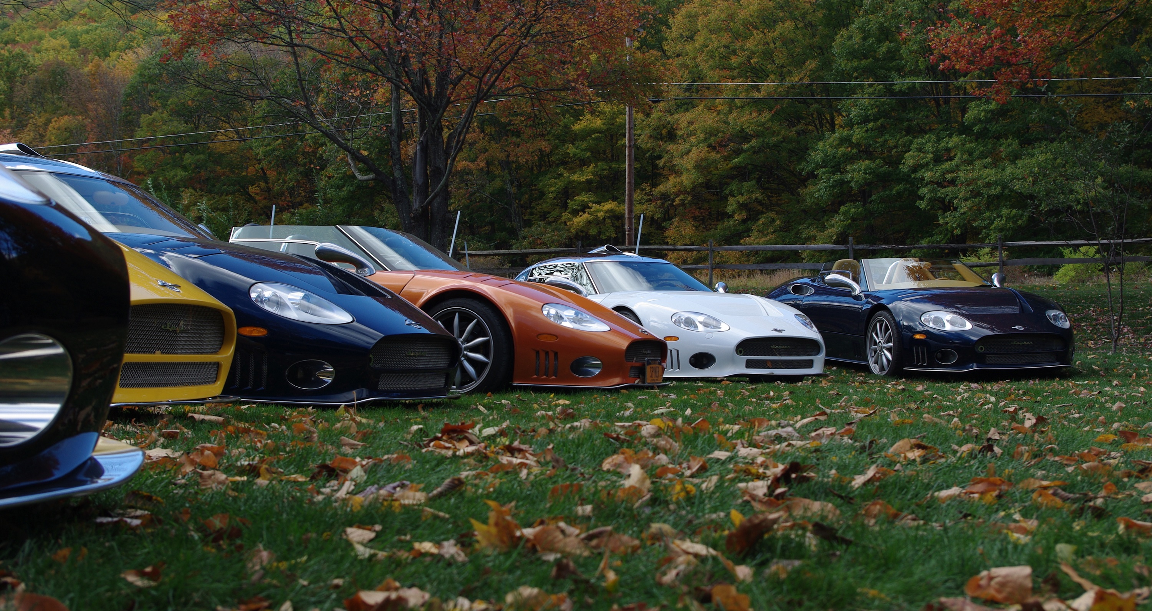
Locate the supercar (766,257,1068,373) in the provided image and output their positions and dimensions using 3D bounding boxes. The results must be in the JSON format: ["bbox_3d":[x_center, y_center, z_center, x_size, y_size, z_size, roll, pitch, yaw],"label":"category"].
[{"bbox_3d":[3.096,0.122,14.114,1.880,1.085,4.185,-1,-1,-16],"label":"supercar"}]

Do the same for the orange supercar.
[{"bbox_3d":[-1.541,0.075,9.652,4.185,1.085,1.880,0,-2,19],"label":"orange supercar"}]

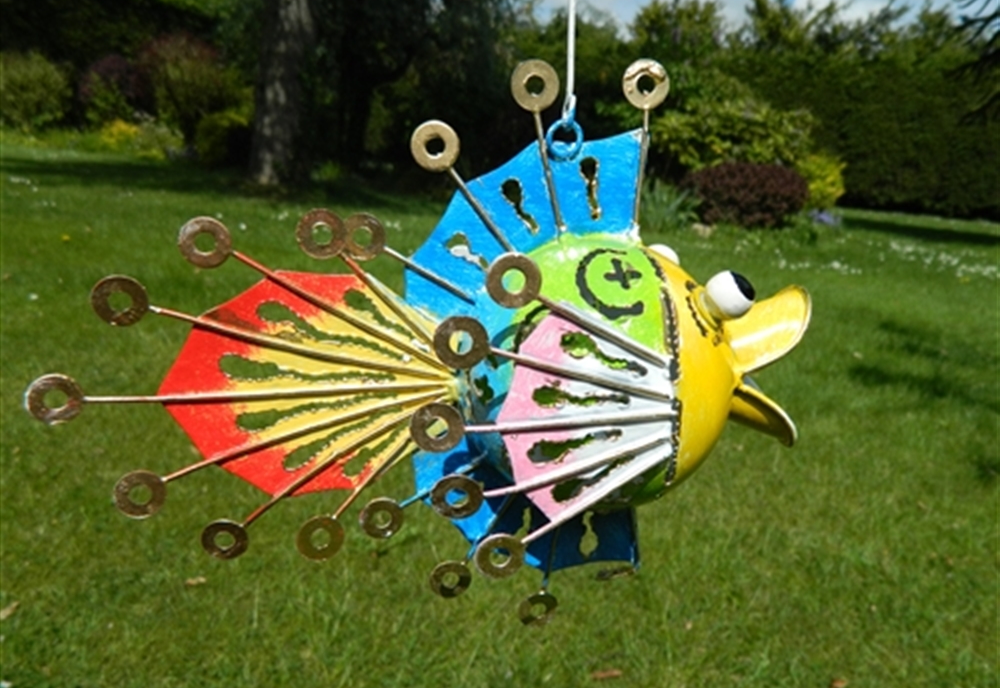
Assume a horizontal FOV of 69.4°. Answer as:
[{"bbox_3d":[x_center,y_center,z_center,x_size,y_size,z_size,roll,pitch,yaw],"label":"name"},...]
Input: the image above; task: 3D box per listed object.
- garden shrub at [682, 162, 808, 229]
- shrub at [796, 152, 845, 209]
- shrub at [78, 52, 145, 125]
[{"bbox_3d":[3.264,-1.997,9.670,1.601,0.835,1.281,7,19,17],"label":"garden shrub"},{"bbox_3d":[4.297,-2.196,9.885,0.789,0.834,0.789,9,20,22],"label":"shrub"},{"bbox_3d":[-9.723,-6.313,18.107,1.427,1.777,1.356,-8,21,-26],"label":"shrub"}]

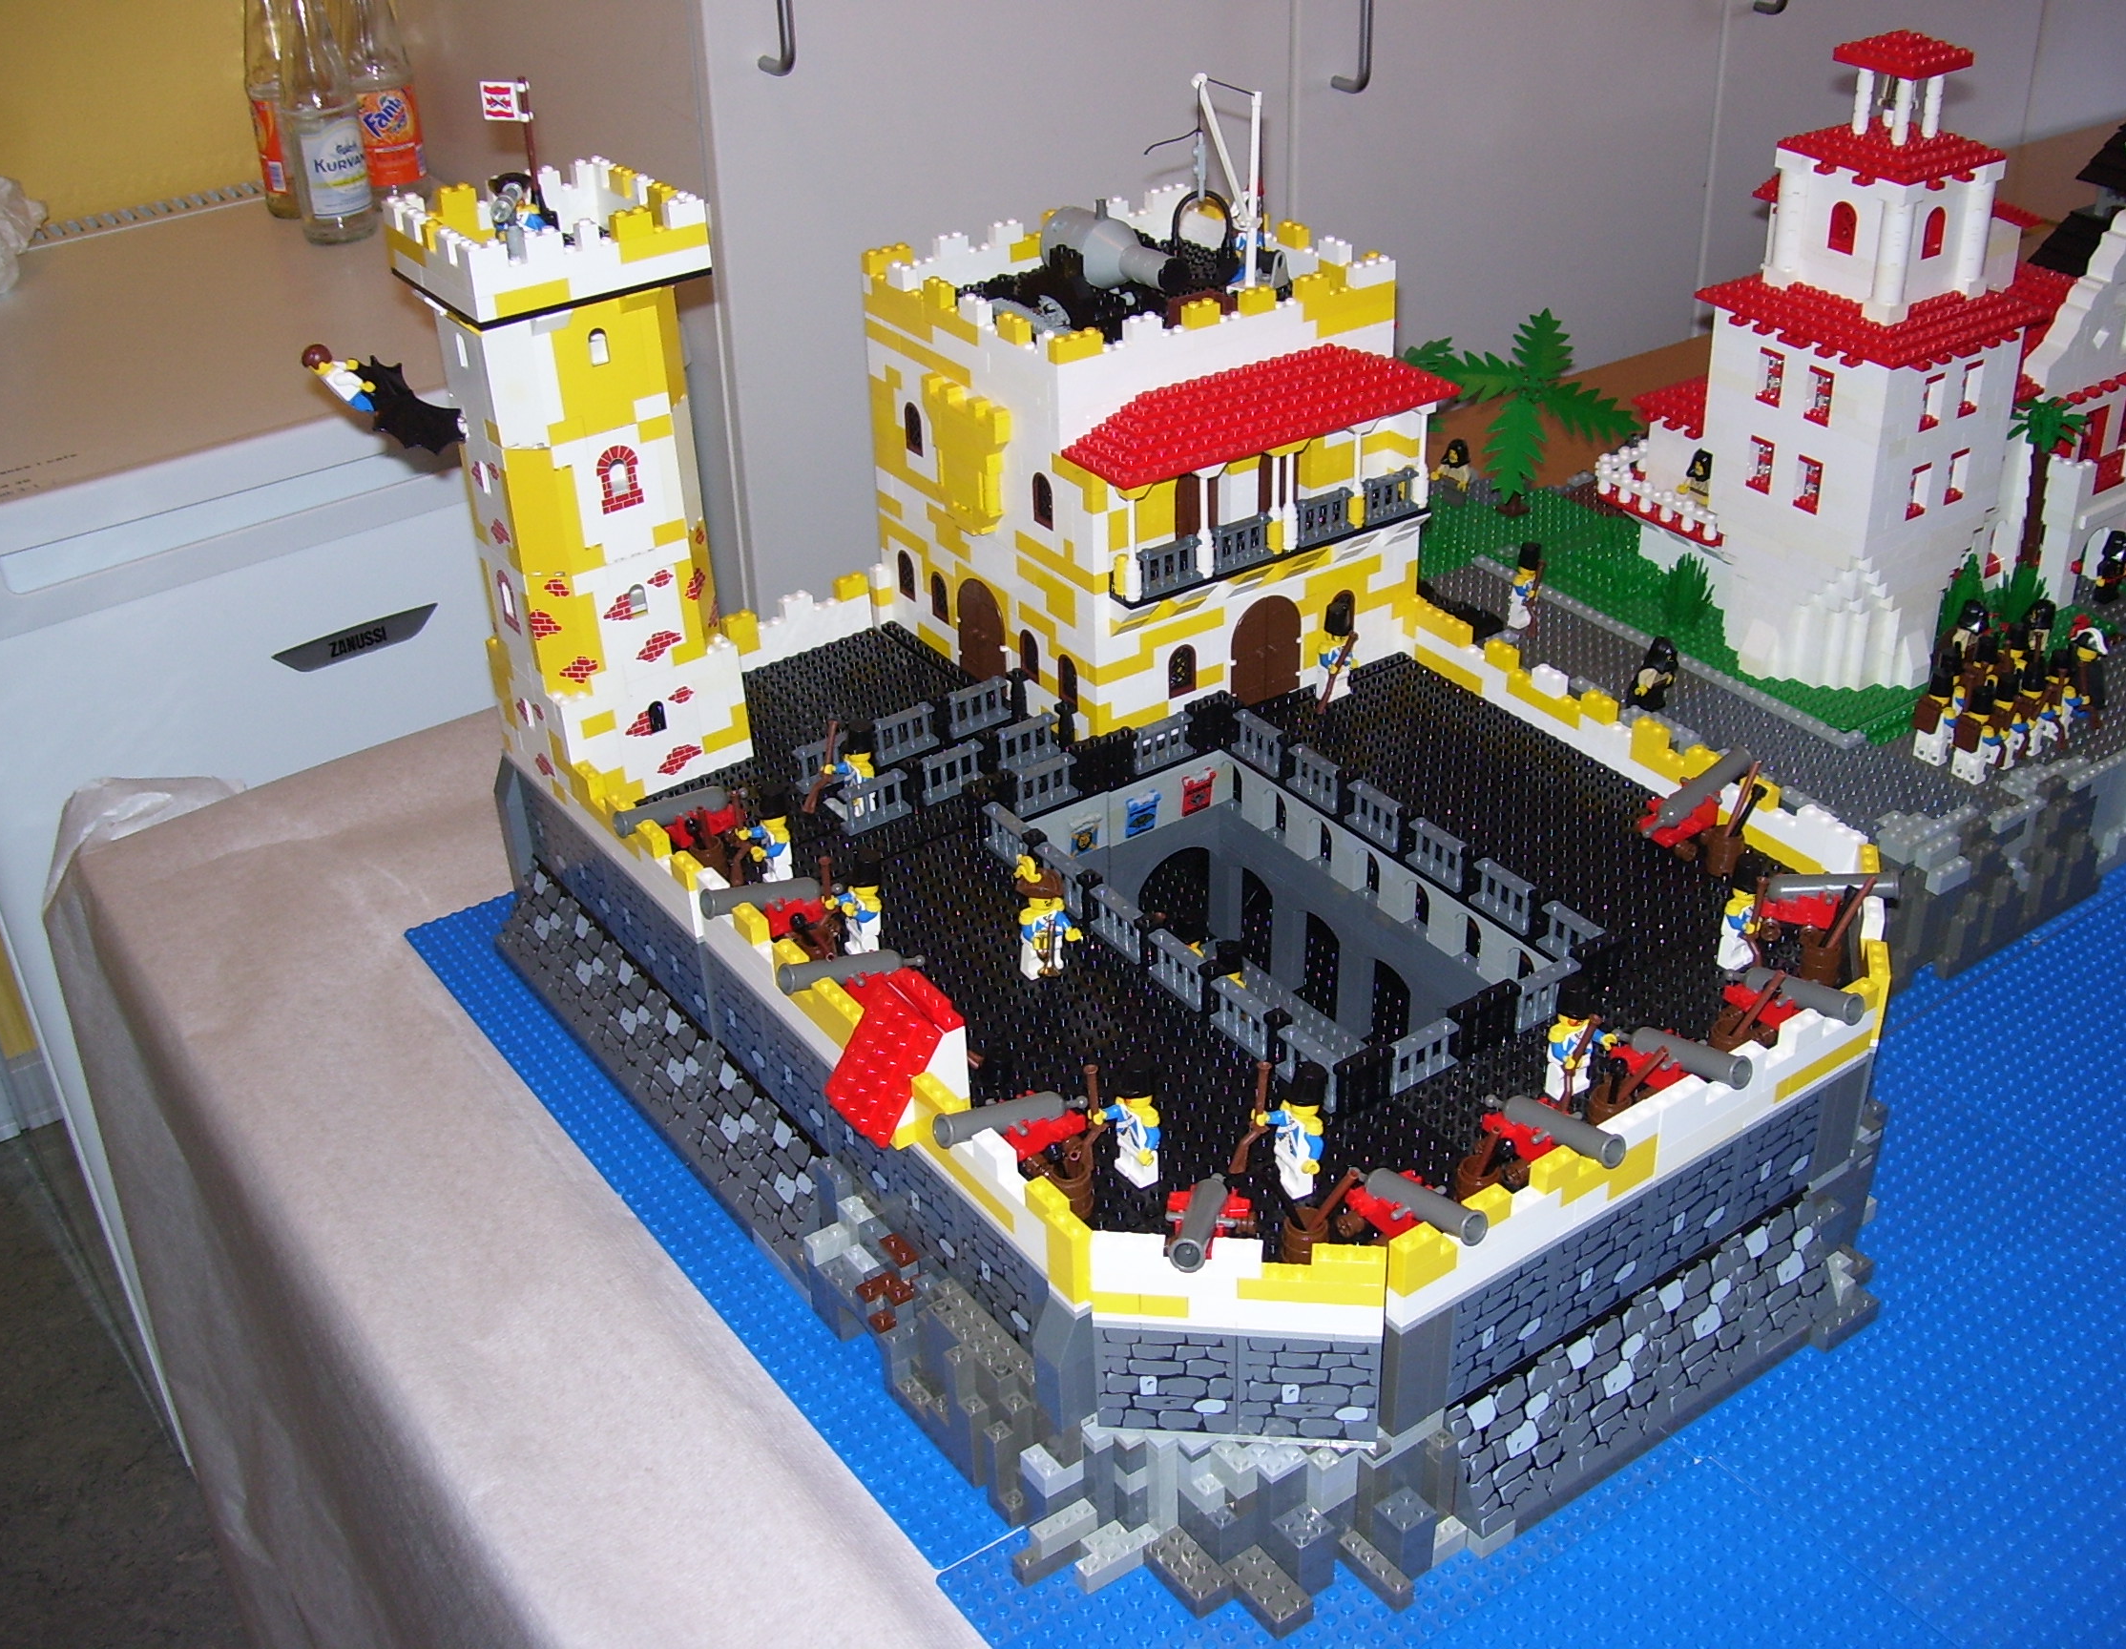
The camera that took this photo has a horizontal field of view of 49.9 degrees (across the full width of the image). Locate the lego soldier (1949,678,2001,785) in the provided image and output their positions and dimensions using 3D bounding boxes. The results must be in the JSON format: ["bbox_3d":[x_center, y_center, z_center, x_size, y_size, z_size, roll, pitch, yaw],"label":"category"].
[{"bbox_3d":[0.424,-0.043,1.060,0.024,0.049,0.022,-21,35,-28],"label":"lego soldier"}]

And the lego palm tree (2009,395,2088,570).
[{"bbox_3d":[0.520,-0.172,1.213,0.044,0.118,0.044,-21,35,-28],"label":"lego palm tree"}]

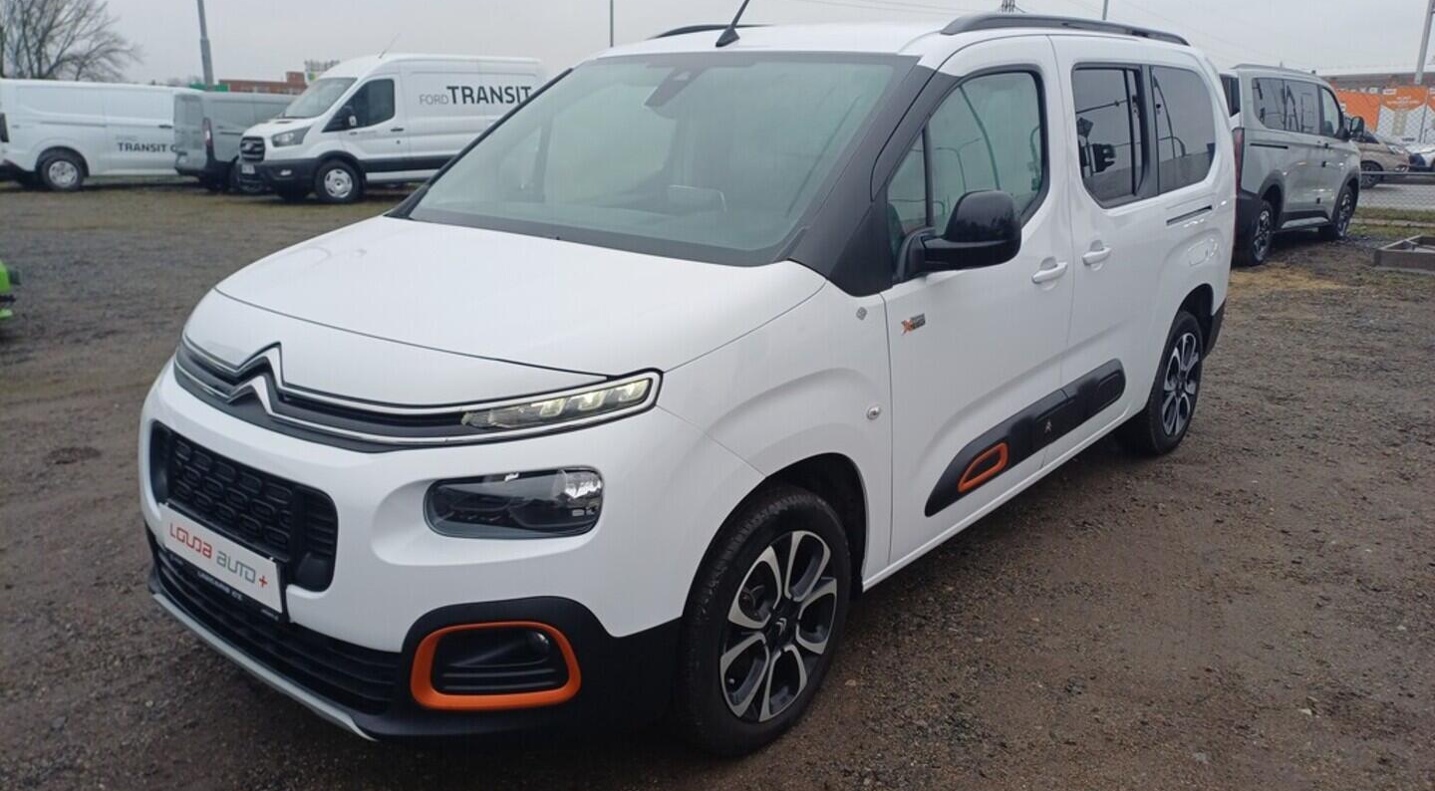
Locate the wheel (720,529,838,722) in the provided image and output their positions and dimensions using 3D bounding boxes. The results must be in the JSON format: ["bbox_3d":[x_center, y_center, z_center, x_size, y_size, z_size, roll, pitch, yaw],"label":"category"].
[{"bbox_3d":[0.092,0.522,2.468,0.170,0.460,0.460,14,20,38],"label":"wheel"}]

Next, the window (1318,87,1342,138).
[{"bbox_3d":[6.915,-3.170,11.675,0.070,0.580,0.860,4,14,44],"label":"window"}]

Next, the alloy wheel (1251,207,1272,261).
[{"bbox_3d":[5.468,-1.642,10.561,0.170,0.490,0.490,15,21,42],"label":"alloy wheel"}]

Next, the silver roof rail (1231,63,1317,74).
[{"bbox_3d":[5.718,-3.308,10.565,0.060,0.090,2.700,15,21,42],"label":"silver roof rail"}]

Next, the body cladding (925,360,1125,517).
[{"bbox_3d":[1.027,0.080,3.286,0.050,0.195,1.500,13,20,38],"label":"body cladding"}]

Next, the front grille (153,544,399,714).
[{"bbox_3d":[-1.033,0.492,2.343,1.080,0.180,0.120,13,20,38],"label":"front grille"}]

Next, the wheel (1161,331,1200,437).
[{"bbox_3d":[2.010,-0.064,4.678,0.190,0.465,0.465,13,20,38],"label":"wheel"}]

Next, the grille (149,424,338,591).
[{"bbox_3d":[-1.033,0.228,2.279,0.780,0.270,0.120,14,20,38],"label":"grille"}]

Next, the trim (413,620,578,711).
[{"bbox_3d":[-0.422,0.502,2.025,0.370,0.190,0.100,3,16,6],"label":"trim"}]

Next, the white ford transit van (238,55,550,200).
[{"bbox_3d":[-5.822,-4.889,18.719,2.080,2.530,5.550,14,20,39],"label":"white ford transit van"}]

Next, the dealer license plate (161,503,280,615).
[{"bbox_3d":[-1.079,0.342,2.243,0.520,0.112,0.025,13,16,38],"label":"dealer license plate"}]

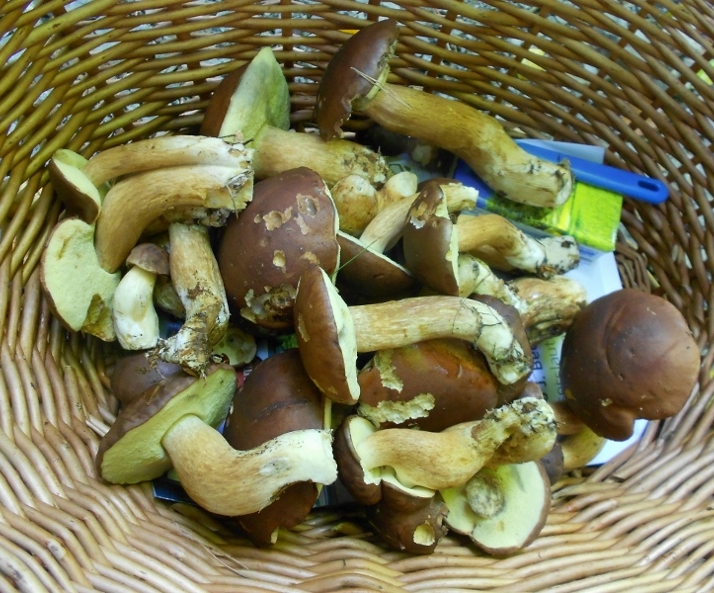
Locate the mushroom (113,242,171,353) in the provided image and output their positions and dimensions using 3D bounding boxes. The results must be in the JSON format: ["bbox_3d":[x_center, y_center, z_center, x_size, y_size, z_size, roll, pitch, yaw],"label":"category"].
[{"bbox_3d":[-0.131,0.000,0.360,0.031,0.031,0.064,3,104,-20],"label":"mushroom"}]

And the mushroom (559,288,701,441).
[{"bbox_3d":[0.158,0.042,0.352,0.079,0.060,0.080,0,78,6],"label":"mushroom"}]

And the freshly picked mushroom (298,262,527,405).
[{"bbox_3d":[0.033,0.022,0.337,0.134,0.076,0.078,-6,86,9],"label":"freshly picked mushroom"}]

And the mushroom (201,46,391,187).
[{"bbox_3d":[-0.037,-0.112,0.378,0.118,0.080,0.080,19,106,22],"label":"mushroom"}]

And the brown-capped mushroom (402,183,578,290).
[{"bbox_3d":[0.080,-0.036,0.355,0.106,0.062,0.064,6,97,-7],"label":"brown-capped mushroom"}]

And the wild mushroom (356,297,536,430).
[{"bbox_3d":[0.054,0.041,0.358,0.103,0.060,0.078,0,84,0],"label":"wild mushroom"}]

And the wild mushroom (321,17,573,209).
[{"bbox_3d":[0.056,-0.105,0.360,0.164,0.078,0.082,28,108,-6],"label":"wild mushroom"}]

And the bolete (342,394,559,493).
[{"bbox_3d":[0.050,0.083,0.330,0.118,0.060,0.058,-10,75,15],"label":"bolete"}]

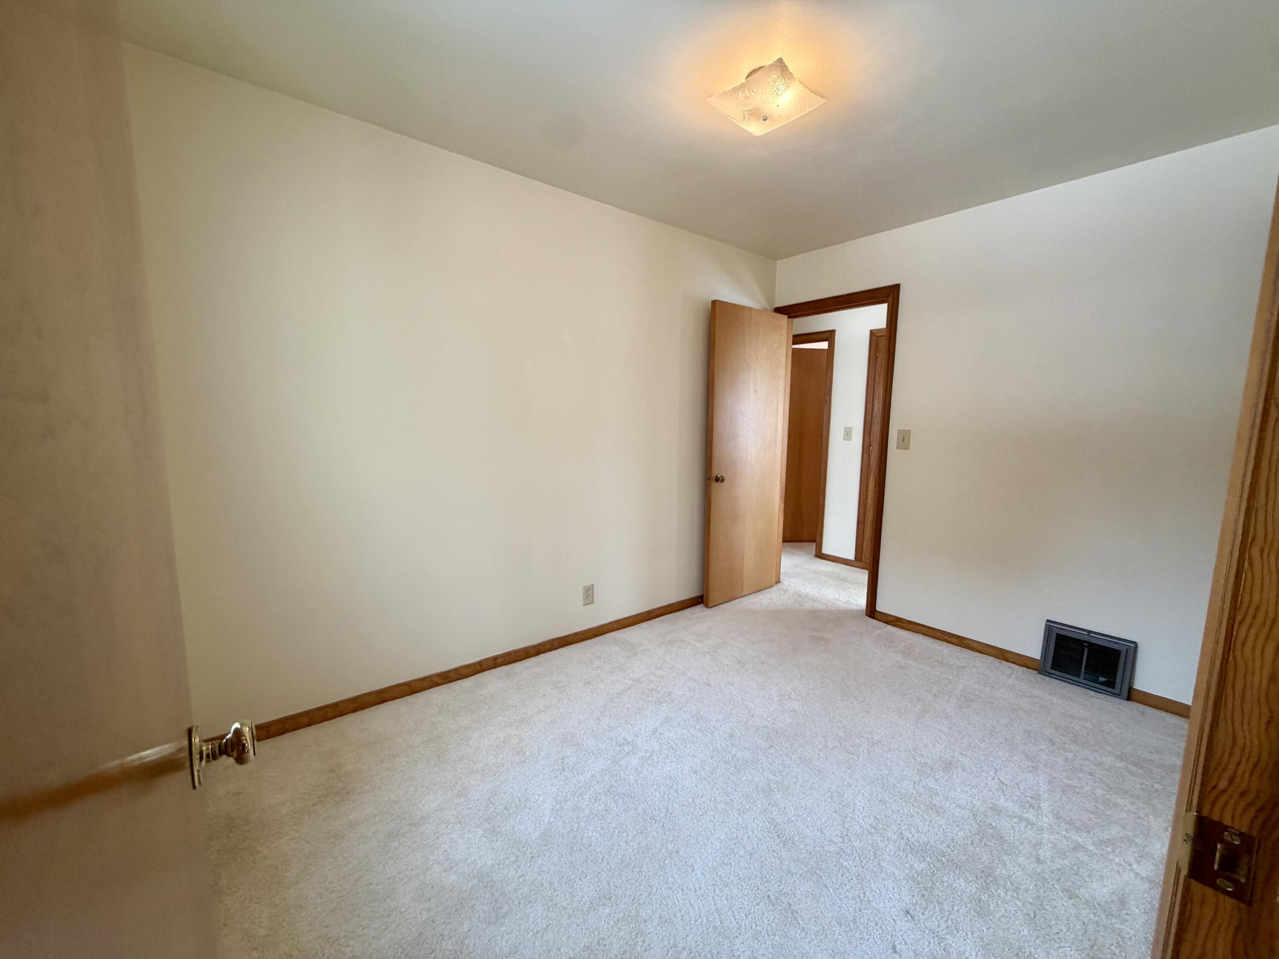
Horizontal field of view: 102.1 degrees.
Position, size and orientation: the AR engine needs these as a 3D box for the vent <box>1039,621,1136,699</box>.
[{"bbox_3d":[2.193,0.880,2.539,0.040,0.283,0.333,-5,9,-39],"label":"vent"}]

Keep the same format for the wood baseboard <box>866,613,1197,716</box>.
[{"bbox_3d":[2.006,0.957,2.806,0.016,0.062,1.470,-5,9,-39],"label":"wood baseboard"}]

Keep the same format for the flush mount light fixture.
[{"bbox_3d":[0.444,-1.304,1.796,0.305,0.115,0.305,-6,10,-43],"label":"flush mount light fixture"}]

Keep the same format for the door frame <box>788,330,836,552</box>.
[{"bbox_3d":[1.508,-0.346,5.049,0.120,2.088,0.800,-5,9,-39],"label":"door frame"}]

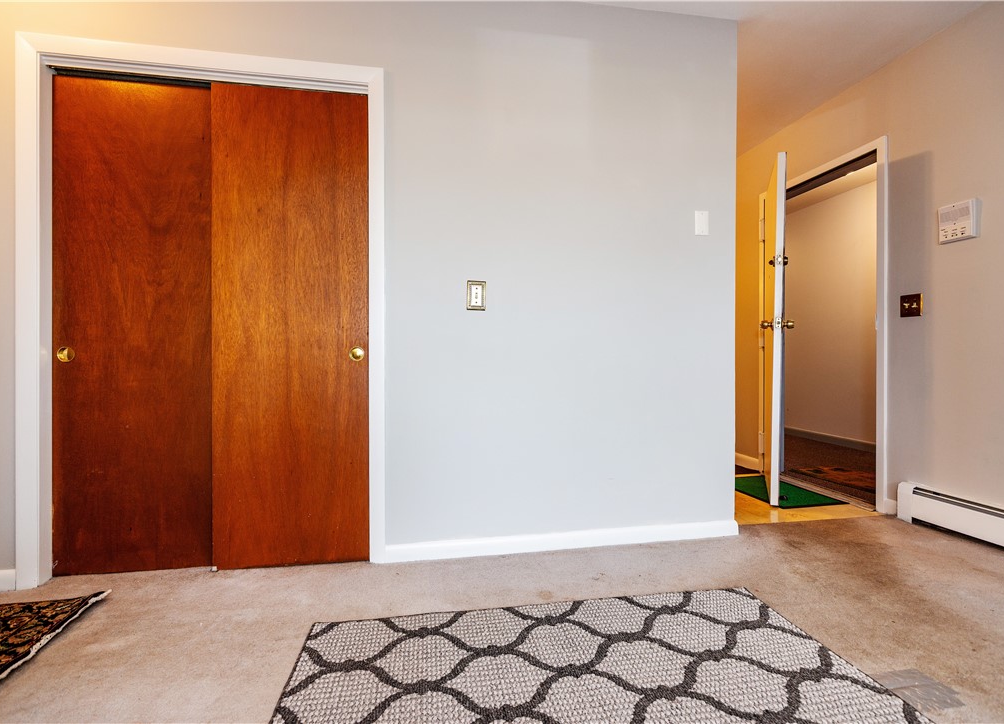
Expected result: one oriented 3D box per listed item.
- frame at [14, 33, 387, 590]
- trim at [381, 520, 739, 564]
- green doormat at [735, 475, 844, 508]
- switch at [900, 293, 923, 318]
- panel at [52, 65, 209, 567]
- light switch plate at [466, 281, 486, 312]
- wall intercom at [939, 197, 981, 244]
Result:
[{"bbox_3d":[-1.163,-0.189,1.971,1.336,2.080,0.117,0,0,-10],"label":"frame"},{"bbox_3d":[0.331,0.807,2.190,1.678,0.081,0.019,0,0,-10],"label":"trim"},{"bbox_3d":[1.789,0.840,3.169,0.475,0.010,0.695,0,0,-10],"label":"green doormat"},{"bbox_3d":[2.156,-0.295,2.541,0.012,0.115,0.113,0,0,-10],"label":"switch"},{"bbox_3d":[-1.475,-0.137,1.962,0.612,1.963,0.035,0,0,-10],"label":"panel"},{"bbox_3d":[-0.111,-0.287,2.111,0.081,0.129,0.014,0,0,-10],"label":"light switch plate"},{"bbox_3d":[2.181,-0.669,2.307,0.045,0.172,0.151,0,0,-10],"label":"wall intercom"}]

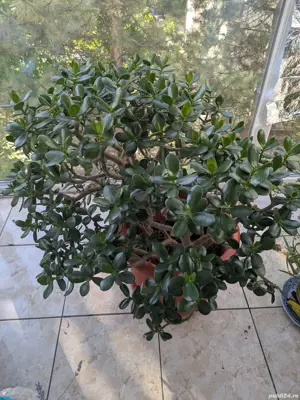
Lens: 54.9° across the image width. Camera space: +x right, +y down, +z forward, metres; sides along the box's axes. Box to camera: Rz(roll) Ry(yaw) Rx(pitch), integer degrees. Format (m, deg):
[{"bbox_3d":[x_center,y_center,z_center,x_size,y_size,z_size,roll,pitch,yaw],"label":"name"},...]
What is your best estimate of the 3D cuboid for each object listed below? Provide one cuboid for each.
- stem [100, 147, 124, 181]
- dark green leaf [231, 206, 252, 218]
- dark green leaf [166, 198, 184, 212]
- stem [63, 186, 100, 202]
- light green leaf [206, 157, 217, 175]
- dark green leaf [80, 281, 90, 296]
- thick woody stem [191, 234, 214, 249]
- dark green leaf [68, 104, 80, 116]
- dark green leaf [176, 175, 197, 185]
[{"bbox_3d":[-0.121,-0.115,0.906,0.072,0.110,0.060,-6,43,-7],"label":"stem"},{"bbox_3d":[0.261,0.036,0.824,0.063,0.014,0.036,-1,76,13],"label":"dark green leaf"},{"bbox_3d":[0.075,0.017,0.826,0.062,0.012,0.037,31,67,-4],"label":"dark green leaf"},{"bbox_3d":[-0.237,-0.021,0.998,0.135,0.050,0.045,-11,44,-12],"label":"stem"},{"bbox_3d":[0.163,-0.092,0.767,0.027,0.049,0.012,0,7,10],"label":"light green leaf"},{"bbox_3d":[-0.237,0.329,1.075,0.036,0.012,0.059,13,72,14],"label":"dark green leaf"},{"bbox_3d":[0.152,0.120,0.834,0.075,0.034,0.034,-24,78,5],"label":"thick woody stem"},{"bbox_3d":[-0.232,-0.274,0.886,0.036,0.042,0.013,9,39,-12],"label":"dark green leaf"},{"bbox_3d":[0.112,-0.060,0.865,0.043,0.012,0.072,25,37,39],"label":"dark green leaf"}]

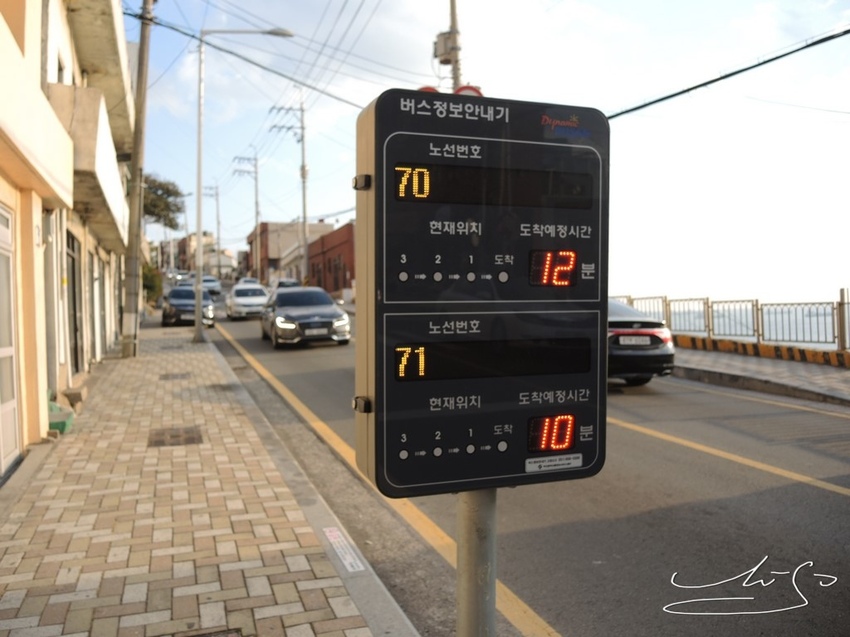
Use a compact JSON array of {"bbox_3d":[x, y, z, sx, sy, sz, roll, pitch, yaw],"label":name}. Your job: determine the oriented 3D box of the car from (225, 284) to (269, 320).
[{"bbox_3d":[-8.445,-0.798,32.479,1.830,1.480,4.750,-2,4,-20],"label":"car"}]

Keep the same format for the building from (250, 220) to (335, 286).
[{"bbox_3d":[-17.488,-7.607,88.322,8.600,7.100,14.000,-2,0,-20],"label":"building"}]

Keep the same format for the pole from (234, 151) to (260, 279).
[{"bbox_3d":[-17.303,-10.041,67.000,2.400,12.575,0.450,-2,0,-20],"label":"pole"}]

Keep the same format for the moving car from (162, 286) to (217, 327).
[{"bbox_3d":[-9.071,-0.497,26.289,1.820,1.470,4.700,-2,3,-20],"label":"moving car"}]

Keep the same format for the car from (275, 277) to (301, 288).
[{"bbox_3d":[-9.680,-1.984,47.531,1.800,1.580,4.400,-2,5,-20],"label":"car"}]

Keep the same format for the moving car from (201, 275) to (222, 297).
[{"bbox_3d":[-16.820,-2.525,53.390,1.800,1.480,4.500,-2,6,-20],"label":"moving car"}]

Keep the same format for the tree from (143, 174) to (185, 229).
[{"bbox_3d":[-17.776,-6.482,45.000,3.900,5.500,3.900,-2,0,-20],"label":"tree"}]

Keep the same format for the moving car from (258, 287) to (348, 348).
[{"bbox_3d":[-3.394,-0.070,18.811,1.865,1.470,4.900,-2,3,-20],"label":"moving car"}]

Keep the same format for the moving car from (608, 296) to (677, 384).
[{"bbox_3d":[1.947,0.261,11.572,1.860,1.470,4.900,-2,3,-20],"label":"moving car"}]

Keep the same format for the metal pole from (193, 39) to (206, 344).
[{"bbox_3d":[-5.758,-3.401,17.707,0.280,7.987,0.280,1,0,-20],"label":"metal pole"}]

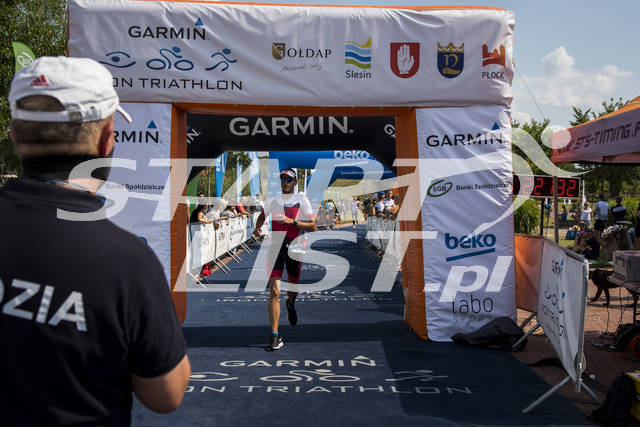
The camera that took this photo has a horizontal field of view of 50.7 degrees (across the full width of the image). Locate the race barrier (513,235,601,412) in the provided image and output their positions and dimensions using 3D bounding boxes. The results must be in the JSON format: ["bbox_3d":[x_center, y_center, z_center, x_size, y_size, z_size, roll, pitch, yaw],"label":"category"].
[{"bbox_3d":[1.930,0.810,5.510,0.580,1.080,2.520,0,1,13],"label":"race barrier"}]

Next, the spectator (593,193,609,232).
[{"bbox_3d":[8.800,0.270,21.100,0.520,1.760,0.320,0,1,21],"label":"spectator"}]

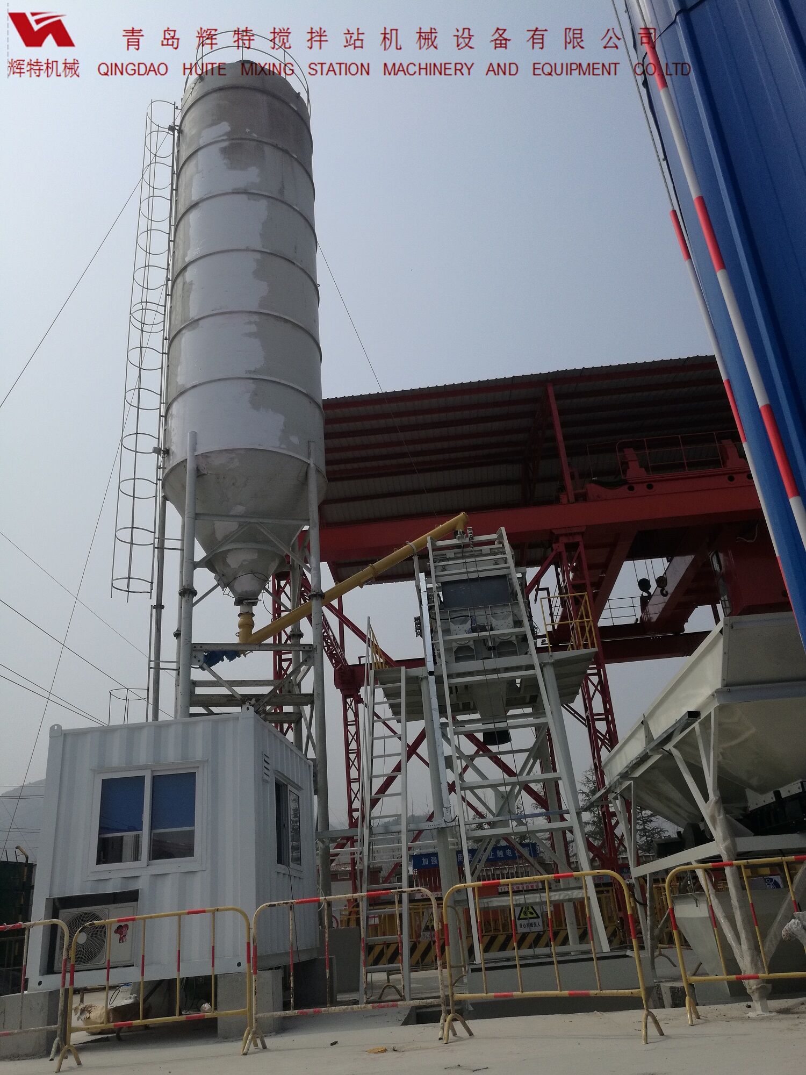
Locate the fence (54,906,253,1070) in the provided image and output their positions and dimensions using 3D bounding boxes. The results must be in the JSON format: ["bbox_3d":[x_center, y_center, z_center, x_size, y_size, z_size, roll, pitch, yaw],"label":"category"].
[{"bbox_3d":[-2.056,3.788,7.092,1.550,1.100,0.400,-5,-23,0],"label":"fence"}]

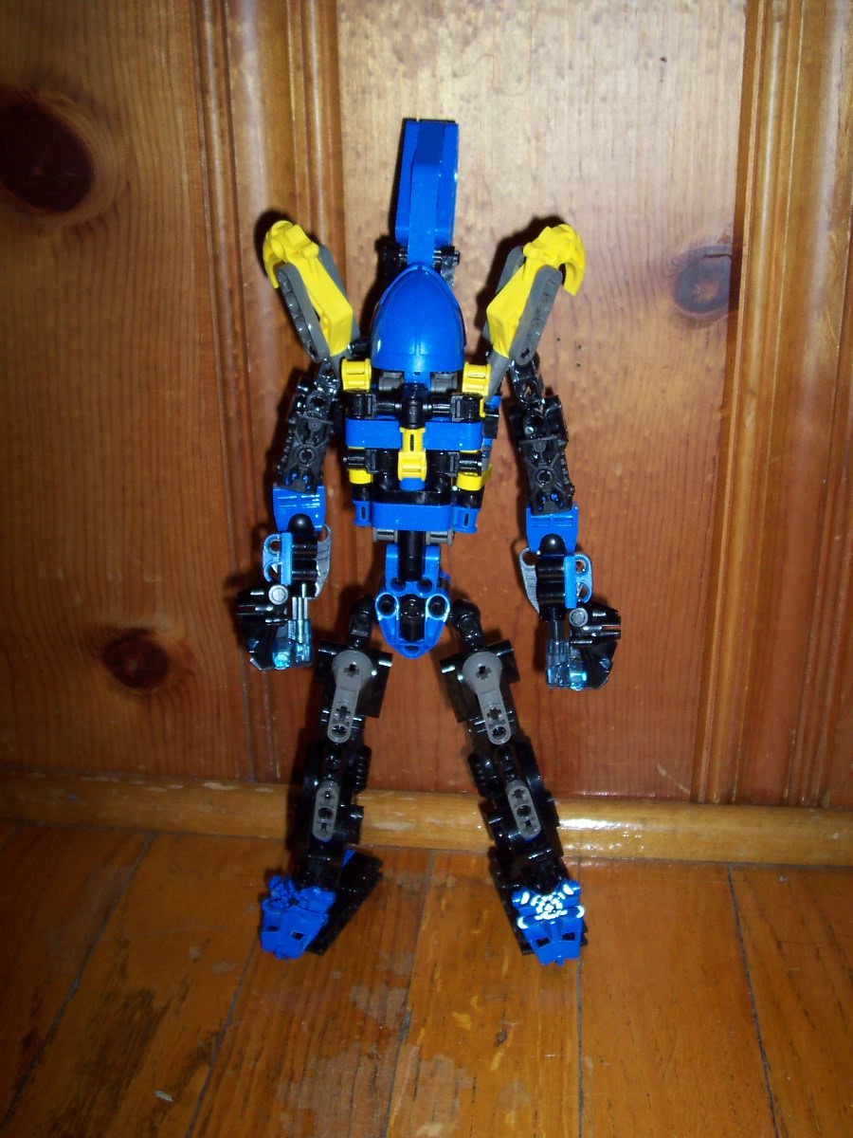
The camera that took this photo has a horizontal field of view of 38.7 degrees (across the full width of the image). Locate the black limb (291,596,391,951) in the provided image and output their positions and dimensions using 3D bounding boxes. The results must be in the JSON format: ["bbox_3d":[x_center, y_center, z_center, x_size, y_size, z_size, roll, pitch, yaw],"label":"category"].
[{"bbox_3d":[-0.031,0.068,0.433,0.033,0.119,0.055,14,23,11],"label":"black limb"}]

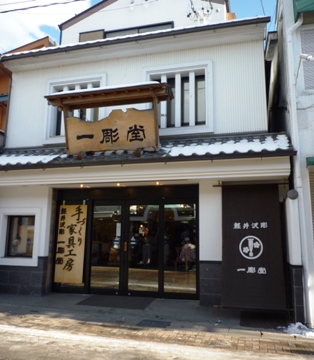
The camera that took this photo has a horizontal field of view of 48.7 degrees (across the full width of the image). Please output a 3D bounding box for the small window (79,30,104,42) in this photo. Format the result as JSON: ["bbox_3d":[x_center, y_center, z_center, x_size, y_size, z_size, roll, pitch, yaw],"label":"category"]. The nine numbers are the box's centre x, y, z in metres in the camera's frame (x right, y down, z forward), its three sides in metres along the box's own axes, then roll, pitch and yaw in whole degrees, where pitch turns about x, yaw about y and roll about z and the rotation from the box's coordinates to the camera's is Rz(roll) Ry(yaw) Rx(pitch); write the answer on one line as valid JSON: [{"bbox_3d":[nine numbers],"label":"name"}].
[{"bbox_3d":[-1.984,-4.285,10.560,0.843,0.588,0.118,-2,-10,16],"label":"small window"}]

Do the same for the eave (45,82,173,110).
[{"bbox_3d":[-1.042,-1.689,7.407,2.715,0.412,0.706,-2,-10,16],"label":"eave"}]

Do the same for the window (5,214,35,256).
[{"bbox_3d":[-3.430,1.376,8.628,0.882,1.068,0.127,-2,-10,16],"label":"window"}]

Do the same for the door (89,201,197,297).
[{"bbox_3d":[-0.344,1.618,8.418,2.764,2.332,0.118,-2,-10,16],"label":"door"}]

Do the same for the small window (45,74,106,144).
[{"bbox_3d":[-2.081,-1.795,8.837,1.686,1.705,0.176,-2,-10,16],"label":"small window"}]

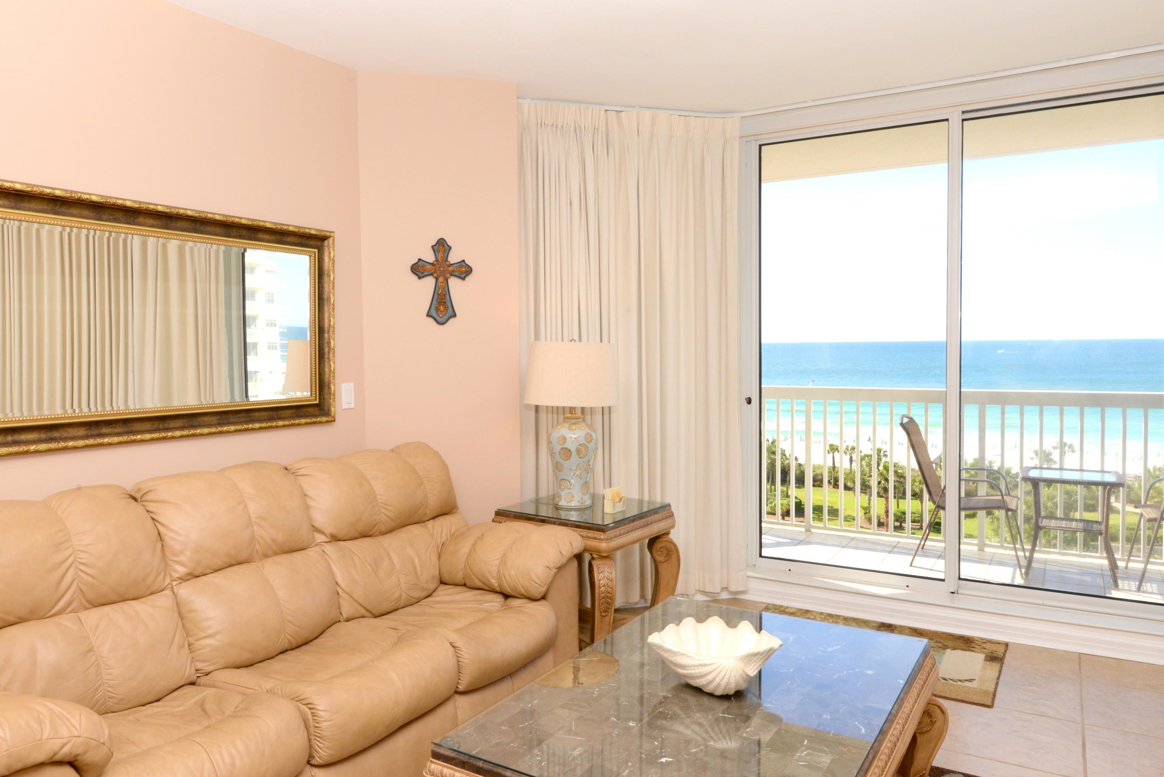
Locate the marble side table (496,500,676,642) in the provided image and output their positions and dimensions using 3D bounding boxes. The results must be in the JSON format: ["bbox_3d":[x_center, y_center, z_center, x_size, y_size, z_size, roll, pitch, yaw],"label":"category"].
[{"bbox_3d":[0.019,0.873,3.539,0.644,0.681,0.598,1,4,36],"label":"marble side table"}]

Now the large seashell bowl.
[{"bbox_3d":[0.372,0.735,2.187,0.345,0.145,0.235,-1,3,-9],"label":"large seashell bowl"}]

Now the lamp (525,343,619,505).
[{"bbox_3d":[-0.045,0.157,3.521,0.419,0.753,0.419,-1,3,-1],"label":"lamp"}]

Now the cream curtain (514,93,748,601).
[{"bbox_3d":[0.266,-0.160,3.963,1.217,2.460,0.170,-1,3,-16],"label":"cream curtain"}]

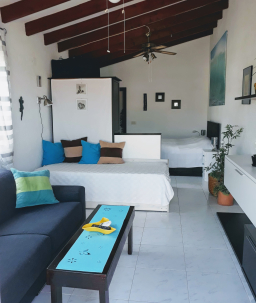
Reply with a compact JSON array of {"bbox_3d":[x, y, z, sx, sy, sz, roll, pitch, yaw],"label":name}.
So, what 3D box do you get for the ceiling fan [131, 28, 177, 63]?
[{"bbox_3d":[0.434,-2.110,5.354,1.150,0.680,1.150,1,9,9],"label":"ceiling fan"}]

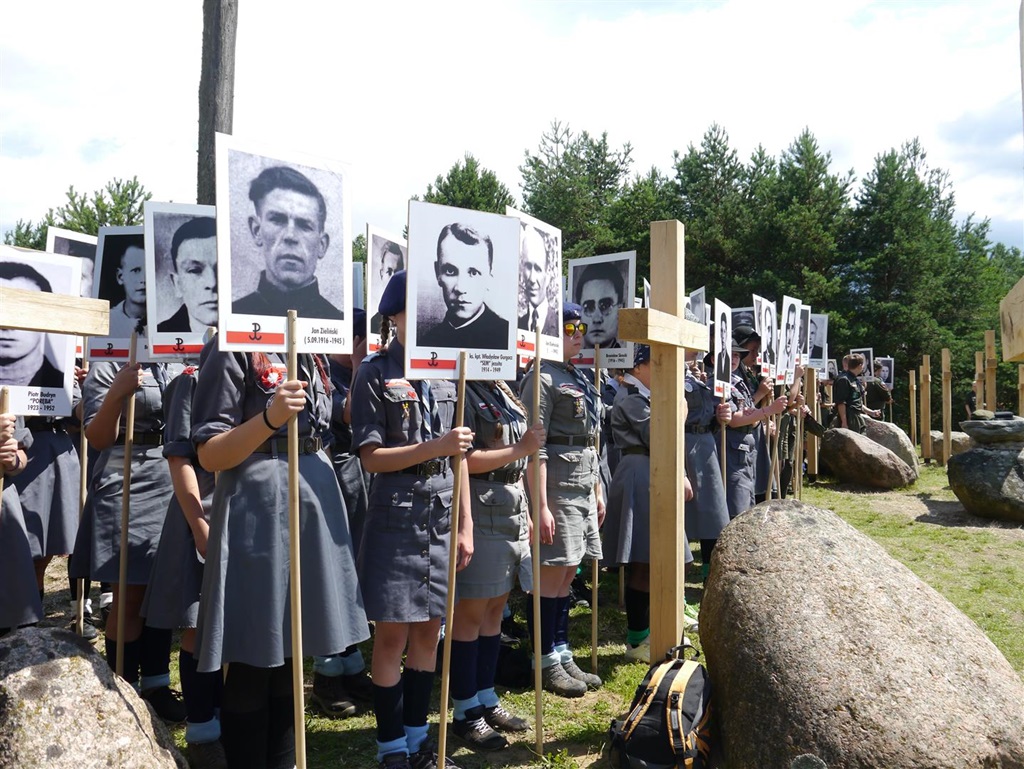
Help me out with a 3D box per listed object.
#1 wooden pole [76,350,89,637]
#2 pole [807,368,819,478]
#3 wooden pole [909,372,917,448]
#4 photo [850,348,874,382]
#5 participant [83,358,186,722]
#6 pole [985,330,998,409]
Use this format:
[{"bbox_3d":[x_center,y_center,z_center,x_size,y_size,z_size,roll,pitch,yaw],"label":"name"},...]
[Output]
[{"bbox_3d":[-1.840,0.540,3.550,0.026,1.520,0.026,2,-1,-40],"label":"wooden pole"},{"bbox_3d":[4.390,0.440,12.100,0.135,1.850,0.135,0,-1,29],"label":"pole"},{"bbox_3d":[9.680,0.590,20.000,0.135,1.880,0.135,0,-1,29],"label":"wooden pole"},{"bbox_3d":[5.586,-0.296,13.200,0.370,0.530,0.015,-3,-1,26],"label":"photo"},{"bbox_3d":[-1.520,0.475,3.320,0.400,1.670,0.480,0,-1,42],"label":"participant"},{"bbox_3d":[6.660,0.275,11.500,0.135,2.050,0.135,0,-1,29],"label":"pole"}]

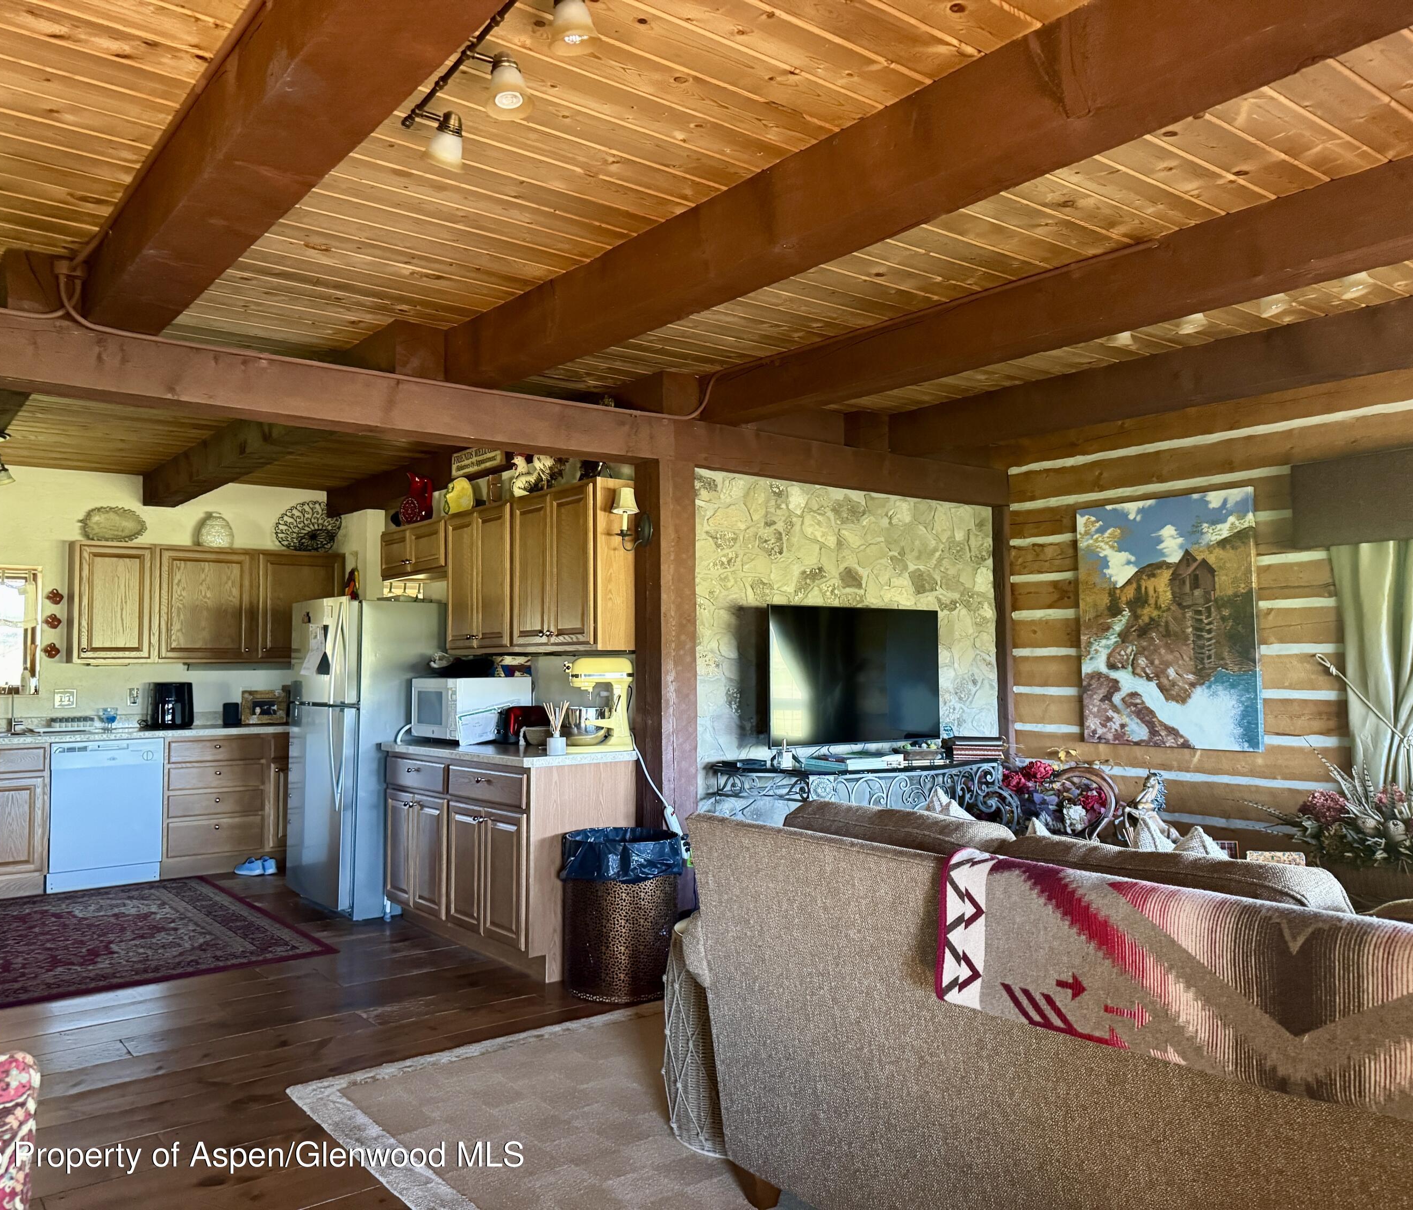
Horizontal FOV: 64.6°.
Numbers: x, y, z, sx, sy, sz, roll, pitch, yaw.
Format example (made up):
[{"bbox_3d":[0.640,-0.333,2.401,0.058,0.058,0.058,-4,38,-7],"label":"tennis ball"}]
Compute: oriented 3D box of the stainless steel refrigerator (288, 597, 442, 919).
[{"bbox_3d":[-1.830,0.826,6.285,0.760,1.655,0.800,2,-4,-39],"label":"stainless steel refrigerator"}]

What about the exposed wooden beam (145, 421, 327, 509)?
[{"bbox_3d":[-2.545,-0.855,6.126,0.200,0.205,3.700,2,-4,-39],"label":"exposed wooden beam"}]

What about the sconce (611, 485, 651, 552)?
[{"bbox_3d":[-0.333,-0.373,4.871,0.170,0.280,0.125,2,-4,-39],"label":"sconce"}]

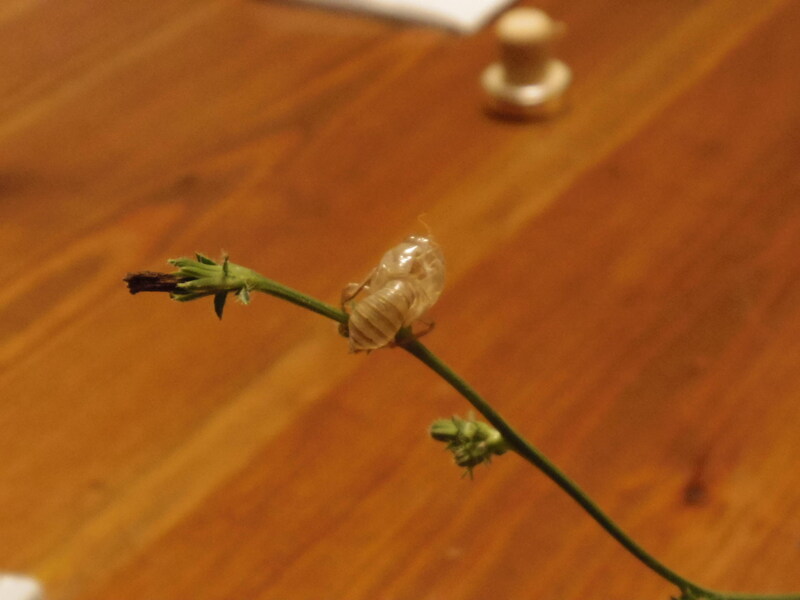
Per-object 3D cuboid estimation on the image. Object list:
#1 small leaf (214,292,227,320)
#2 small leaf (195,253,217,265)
[{"bbox_3d":[-0.030,0.001,0.321,0.002,0.001,0.005,3,90,-5],"label":"small leaf"},{"bbox_3d":[-0.033,-0.007,0.322,0.004,0.001,0.002,30,88,0],"label":"small leaf"}]

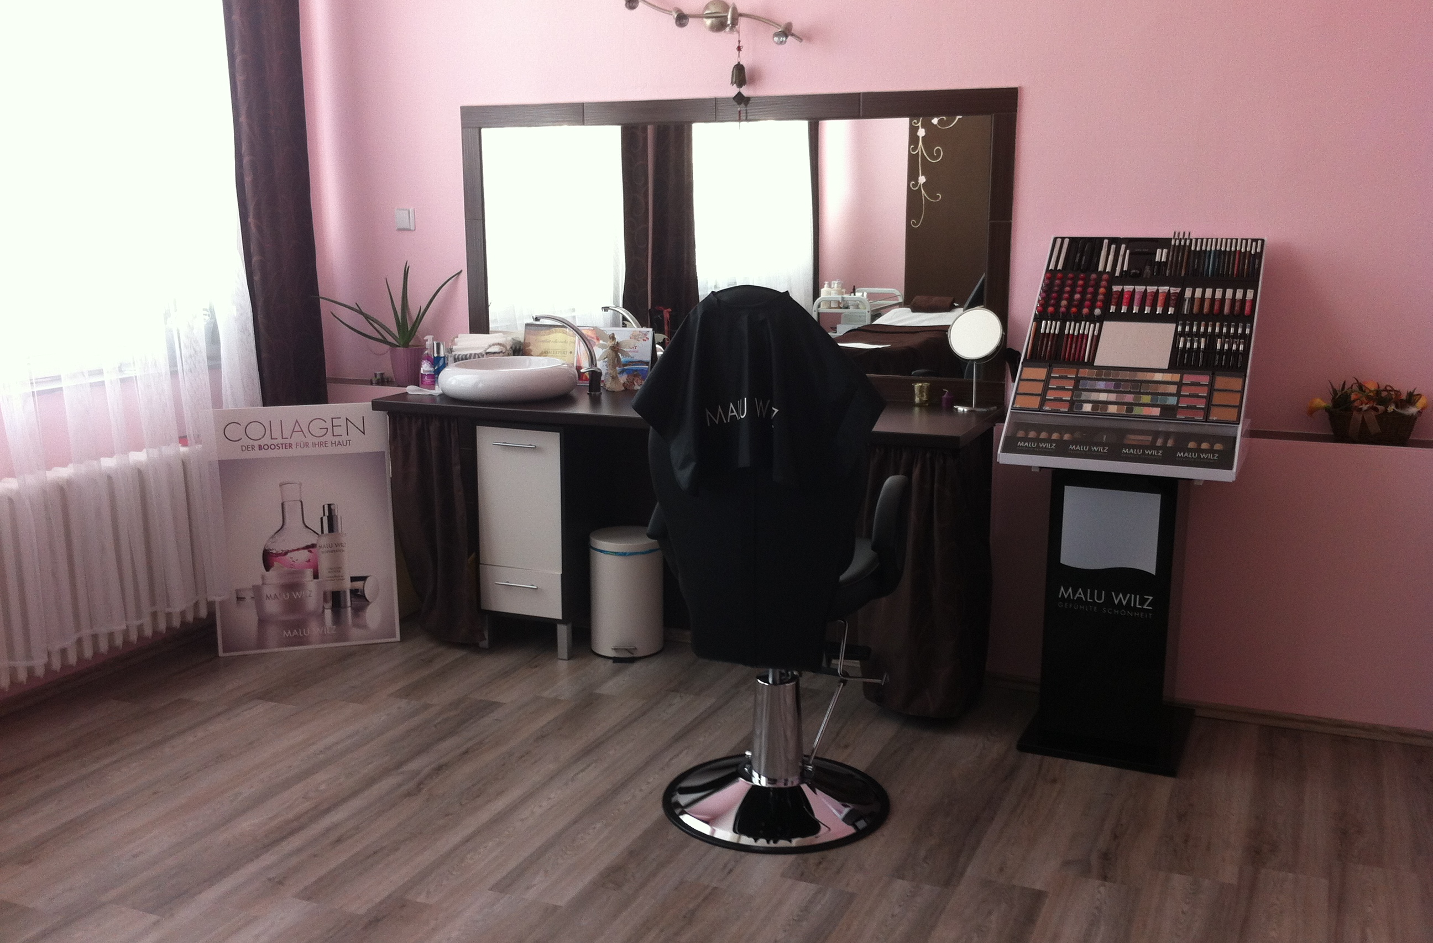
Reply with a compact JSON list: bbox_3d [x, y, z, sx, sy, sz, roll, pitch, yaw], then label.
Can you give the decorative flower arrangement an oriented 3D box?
[{"bbox_3d":[1.838,-0.173,4.101,0.295,0.180,0.170,4,11,22],"label":"decorative flower arrangement"}]

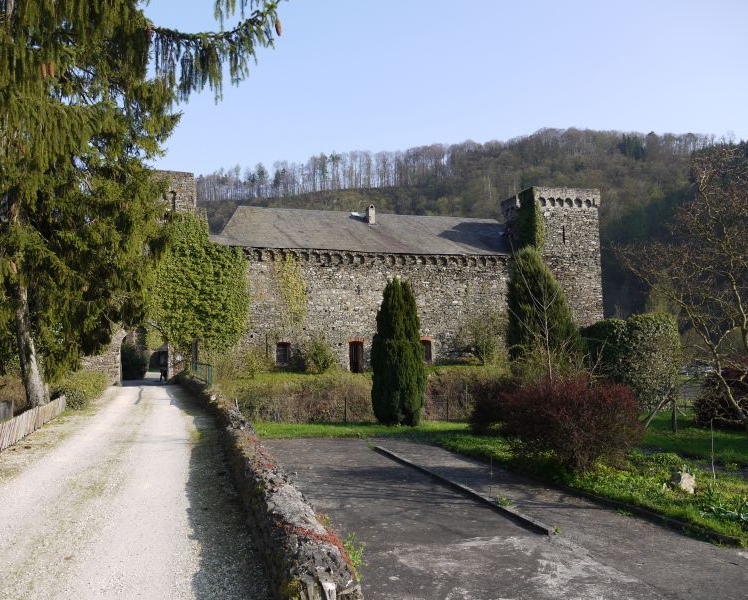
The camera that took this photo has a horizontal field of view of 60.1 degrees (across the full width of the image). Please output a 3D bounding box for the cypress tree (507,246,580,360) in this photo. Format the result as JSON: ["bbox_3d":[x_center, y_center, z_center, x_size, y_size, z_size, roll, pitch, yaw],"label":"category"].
[{"bbox_3d":[9.630,0.540,36.548,4.322,7.182,4.322,0,-4,0],"label":"cypress tree"}]

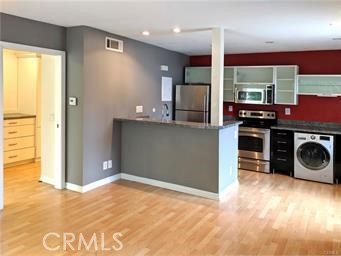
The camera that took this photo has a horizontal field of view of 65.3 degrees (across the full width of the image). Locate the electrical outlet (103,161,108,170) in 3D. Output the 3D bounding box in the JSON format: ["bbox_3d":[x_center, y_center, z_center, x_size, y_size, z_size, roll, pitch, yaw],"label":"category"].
[{"bbox_3d":[-1.042,0.614,4.296,0.012,0.125,0.082,5,8,30],"label":"electrical outlet"}]

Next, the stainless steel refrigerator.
[{"bbox_3d":[0.635,-0.099,6.118,0.785,1.703,0.798,5,8,30],"label":"stainless steel refrigerator"}]

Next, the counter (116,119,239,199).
[{"bbox_3d":[0.118,0.405,4.437,1.847,1.085,1.044,5,8,30],"label":"counter"}]

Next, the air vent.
[{"bbox_3d":[-0.875,-1.319,4.250,0.025,0.200,0.410,5,8,30],"label":"air vent"}]

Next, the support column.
[{"bbox_3d":[0.666,-0.716,3.755,0.120,1.333,0.125,5,8,30],"label":"support column"}]

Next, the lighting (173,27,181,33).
[{"bbox_3d":[0.091,-1.417,3.848,0.130,0.035,0.130,1,7,0],"label":"lighting"}]

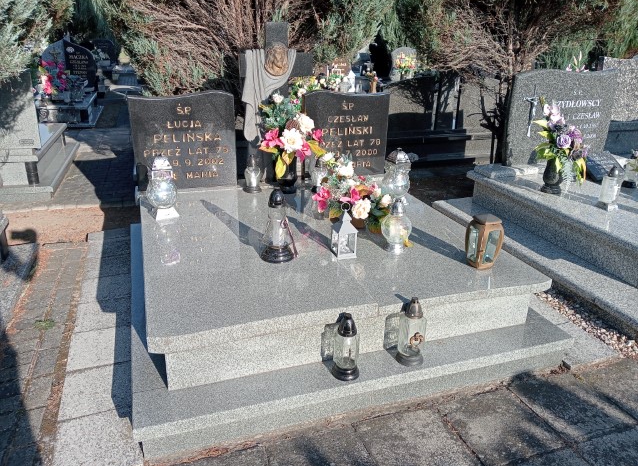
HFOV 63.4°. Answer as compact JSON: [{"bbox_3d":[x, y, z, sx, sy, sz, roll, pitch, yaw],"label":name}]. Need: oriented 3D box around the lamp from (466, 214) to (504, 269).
[{"bbox_3d":[0.803,0.042,2.521,0.140,0.237,0.140,-8,22,-22],"label":"lamp"}]

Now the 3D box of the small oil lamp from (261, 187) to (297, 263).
[{"bbox_3d":[-0.205,-0.047,2.544,0.175,0.354,0.175,-6,22,-18],"label":"small oil lamp"}]

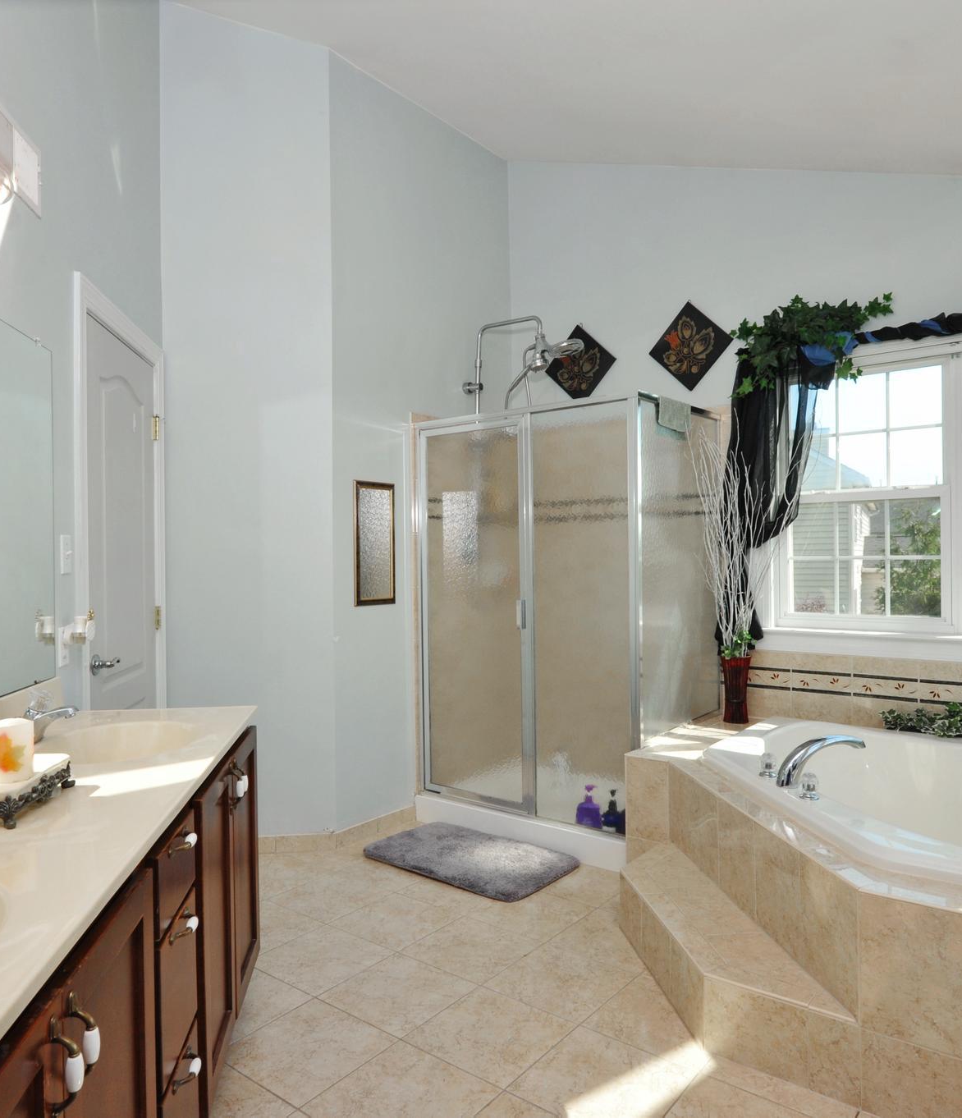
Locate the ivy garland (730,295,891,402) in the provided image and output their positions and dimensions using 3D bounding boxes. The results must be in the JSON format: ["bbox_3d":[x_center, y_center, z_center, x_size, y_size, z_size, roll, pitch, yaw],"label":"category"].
[{"bbox_3d":[1.402,-0.940,3.416,0.660,0.440,0.250,0,0,37],"label":"ivy garland"}]

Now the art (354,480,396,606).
[{"bbox_3d":[-0.472,-0.069,3.630,0.025,0.560,0.262,0,0,37],"label":"art"}]

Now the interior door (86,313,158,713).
[{"bbox_3d":[-1.273,0.246,2.832,0.045,2.030,0.740,0,0,-7],"label":"interior door"}]

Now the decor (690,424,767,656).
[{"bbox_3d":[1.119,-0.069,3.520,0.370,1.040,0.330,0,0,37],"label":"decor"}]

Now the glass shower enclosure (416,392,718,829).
[{"bbox_3d":[0.411,0.255,3.816,1.200,1.800,0.830,0,0,37],"label":"glass shower enclosure"}]

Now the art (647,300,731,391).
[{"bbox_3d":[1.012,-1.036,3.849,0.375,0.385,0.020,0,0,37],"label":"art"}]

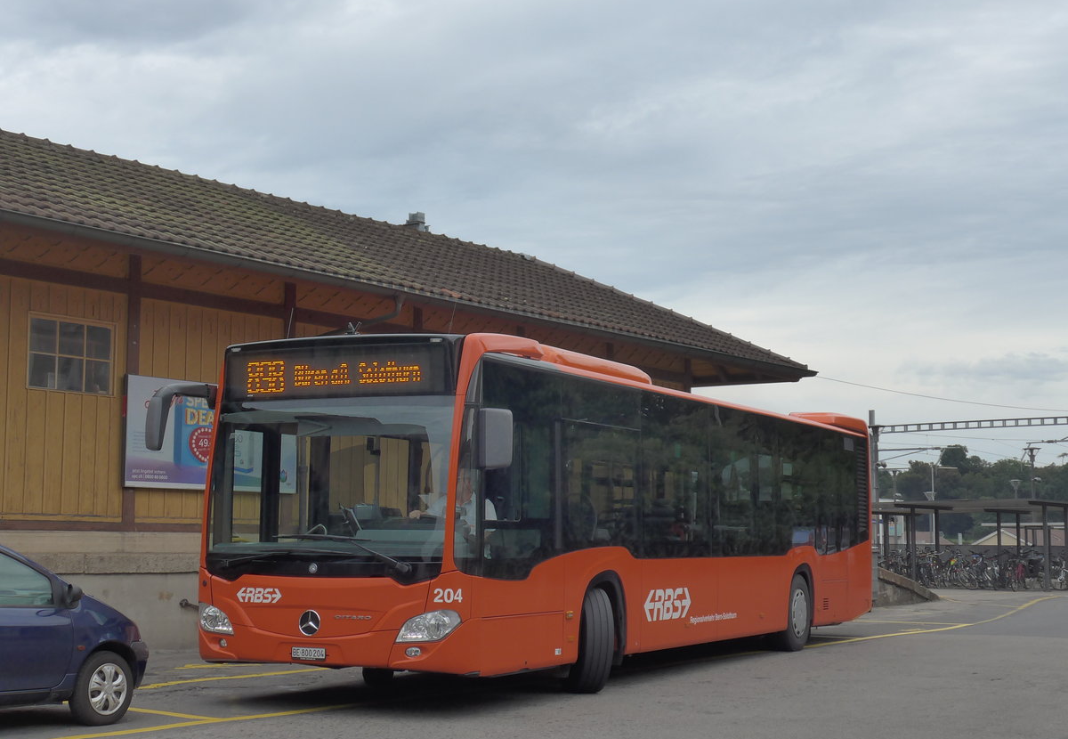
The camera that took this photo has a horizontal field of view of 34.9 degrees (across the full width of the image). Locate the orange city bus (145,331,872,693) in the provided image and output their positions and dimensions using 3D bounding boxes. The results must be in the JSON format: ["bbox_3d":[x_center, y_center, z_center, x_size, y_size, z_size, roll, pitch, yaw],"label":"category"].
[{"bbox_3d":[0.920,1.666,18.776,2.720,3.120,12.140,-2,-6,26],"label":"orange city bus"}]

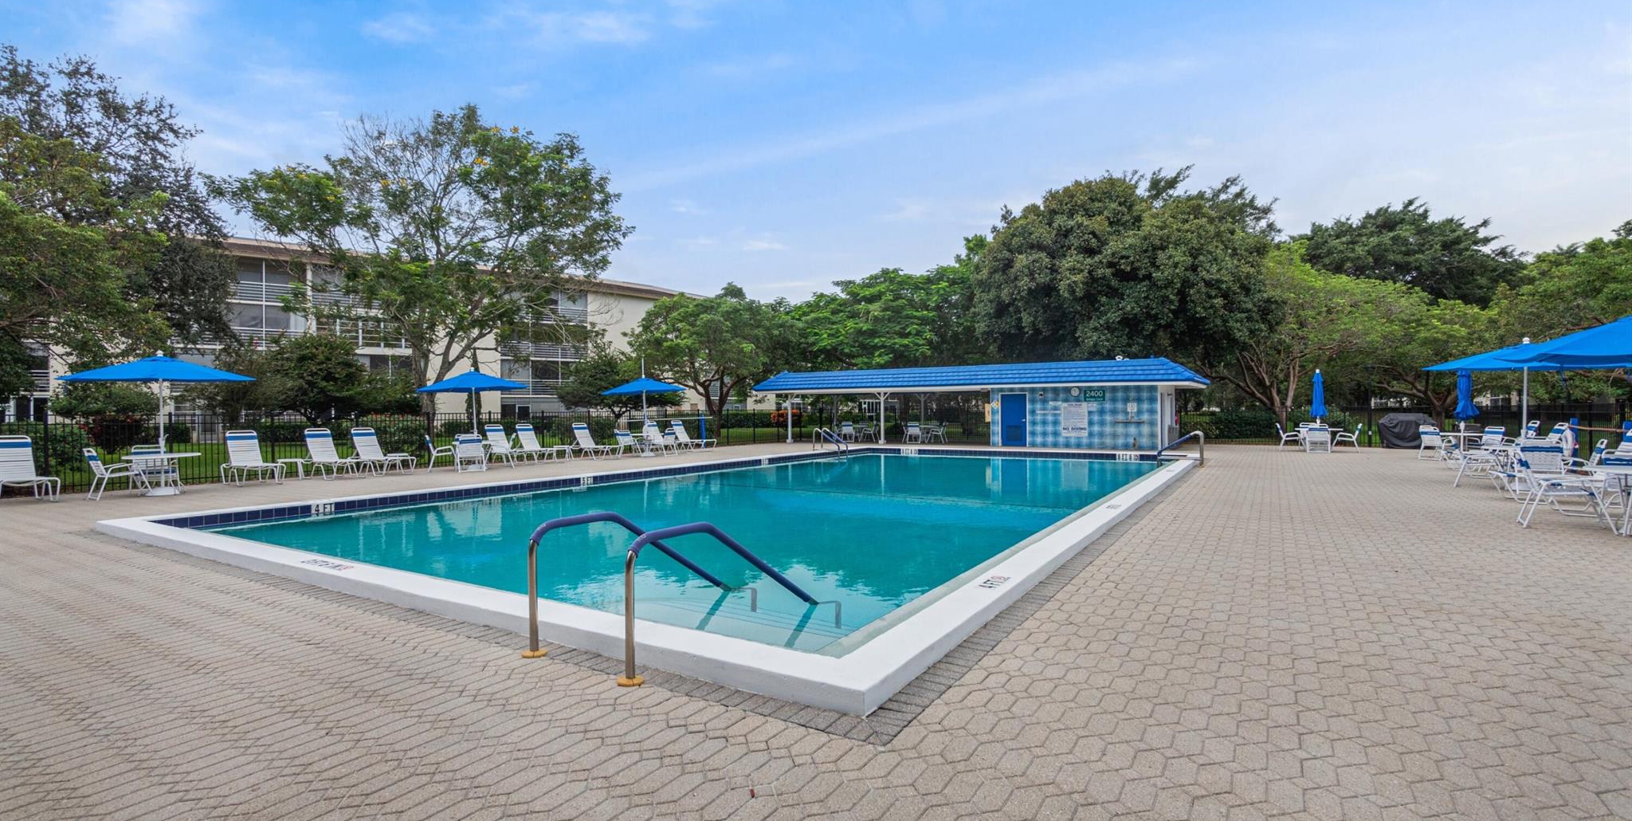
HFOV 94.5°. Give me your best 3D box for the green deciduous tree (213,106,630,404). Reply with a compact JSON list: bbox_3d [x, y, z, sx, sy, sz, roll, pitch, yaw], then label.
[{"bbox_3d":[-14.900,-5.300,30.000,14.200,13.600,13.200,0,0,0],"label":"green deciduous tree"}]

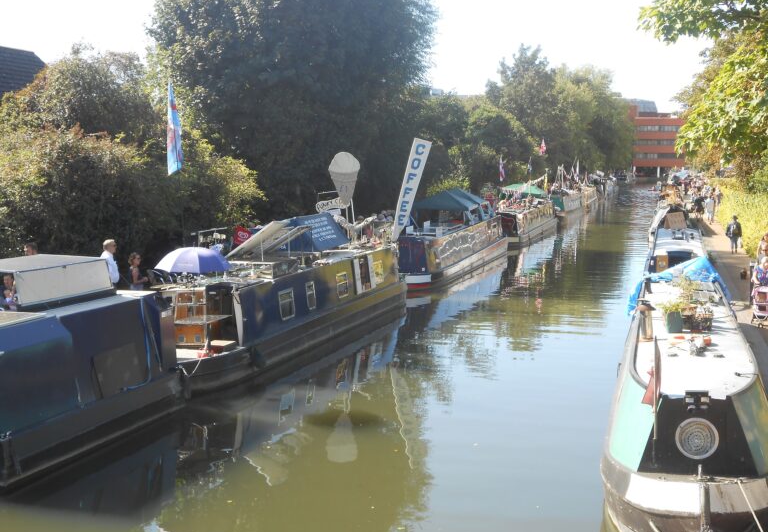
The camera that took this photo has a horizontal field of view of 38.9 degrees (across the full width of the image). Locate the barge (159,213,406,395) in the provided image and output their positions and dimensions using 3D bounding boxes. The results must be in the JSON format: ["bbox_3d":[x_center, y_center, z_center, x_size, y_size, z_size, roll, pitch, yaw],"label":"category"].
[{"bbox_3d":[-2.216,0.344,26.832,2.100,2.850,15.550,2,5,14],"label":"barge"}]

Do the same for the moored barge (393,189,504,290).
[{"bbox_3d":[2.901,-1.635,47.632,2.100,3.300,20.891,2,5,14],"label":"moored barge"}]

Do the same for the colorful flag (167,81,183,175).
[{"bbox_3d":[-4.240,-2.803,22.000,0.350,1.920,0.150,1,5,0],"label":"colorful flag"}]

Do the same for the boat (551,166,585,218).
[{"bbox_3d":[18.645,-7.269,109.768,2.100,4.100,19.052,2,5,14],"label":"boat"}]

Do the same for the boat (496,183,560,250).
[{"bbox_3d":[8.788,-3.456,68.713,2.100,3.400,19.622,2,5,14],"label":"boat"}]

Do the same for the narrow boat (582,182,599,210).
[{"bbox_3d":[25.489,-8.944,136.220,2.100,3.000,19.065,2,5,14],"label":"narrow boat"}]

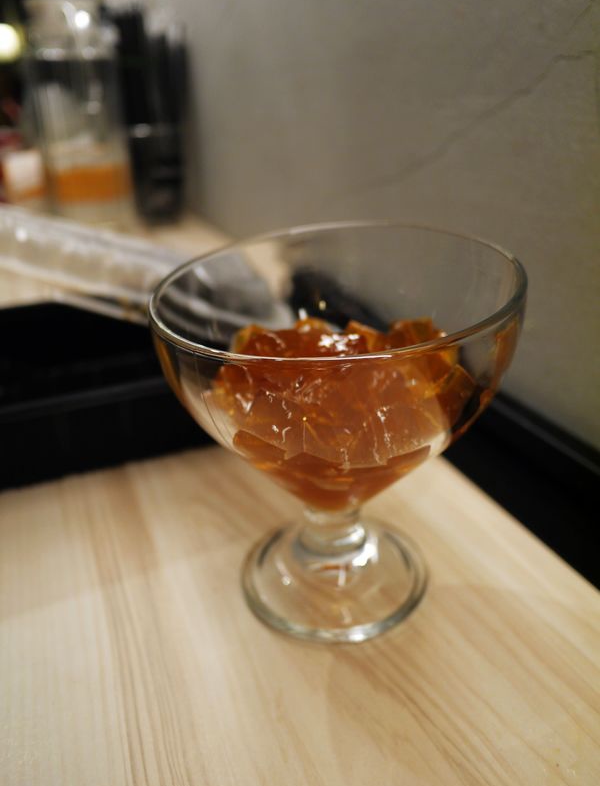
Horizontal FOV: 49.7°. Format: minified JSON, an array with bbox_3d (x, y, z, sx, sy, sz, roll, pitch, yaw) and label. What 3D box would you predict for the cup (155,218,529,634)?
[{"bbox_3d":[0.010,0.015,0.193,0.097,0.102,0.097,-3,29,1],"label":"cup"}]

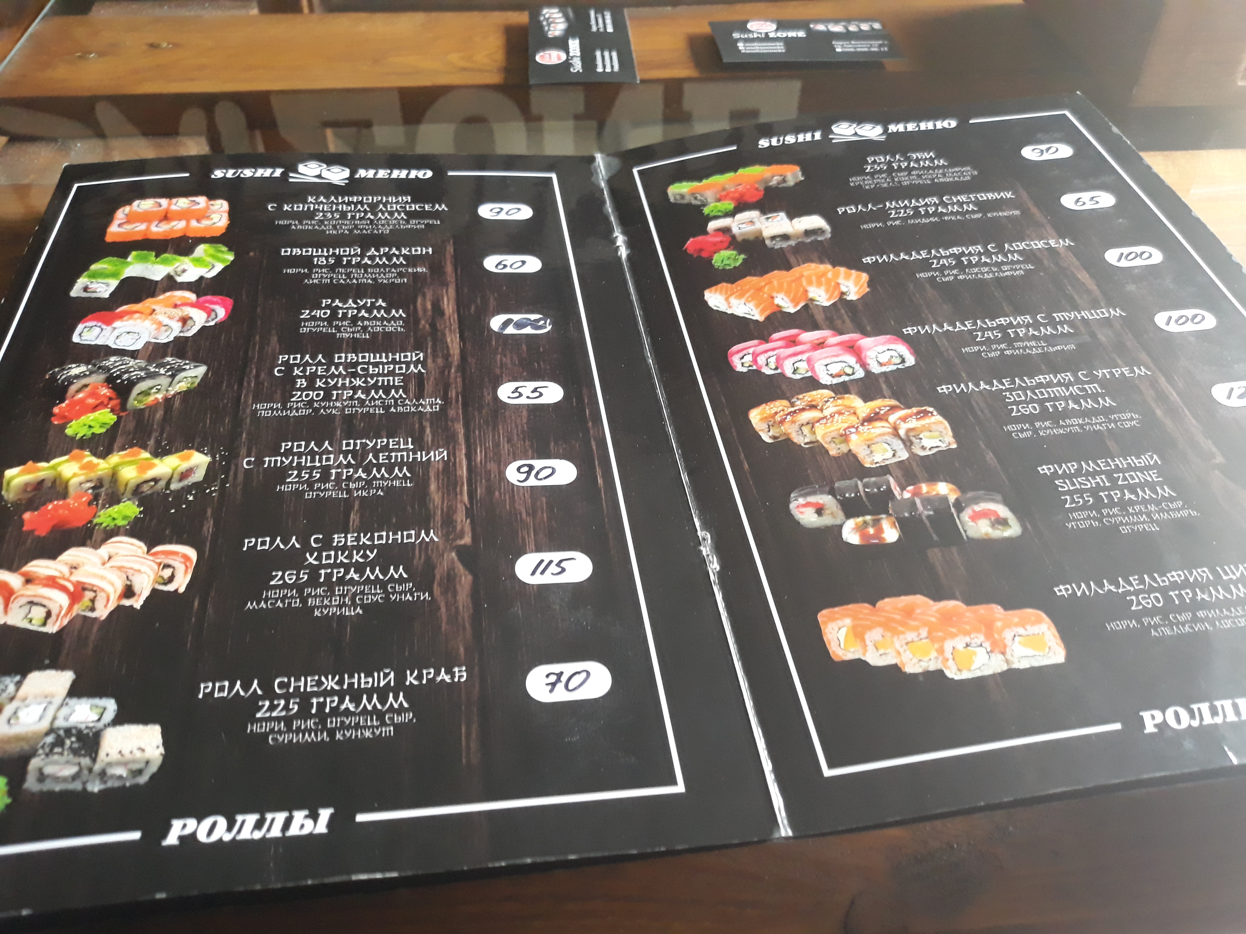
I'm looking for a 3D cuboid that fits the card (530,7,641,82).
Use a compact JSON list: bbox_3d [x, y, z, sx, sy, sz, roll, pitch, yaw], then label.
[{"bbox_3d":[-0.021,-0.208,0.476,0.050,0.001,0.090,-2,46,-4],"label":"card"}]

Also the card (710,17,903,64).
[{"bbox_3d":[0.091,-0.212,0.483,0.090,0.001,0.050,-3,46,-4],"label":"card"}]

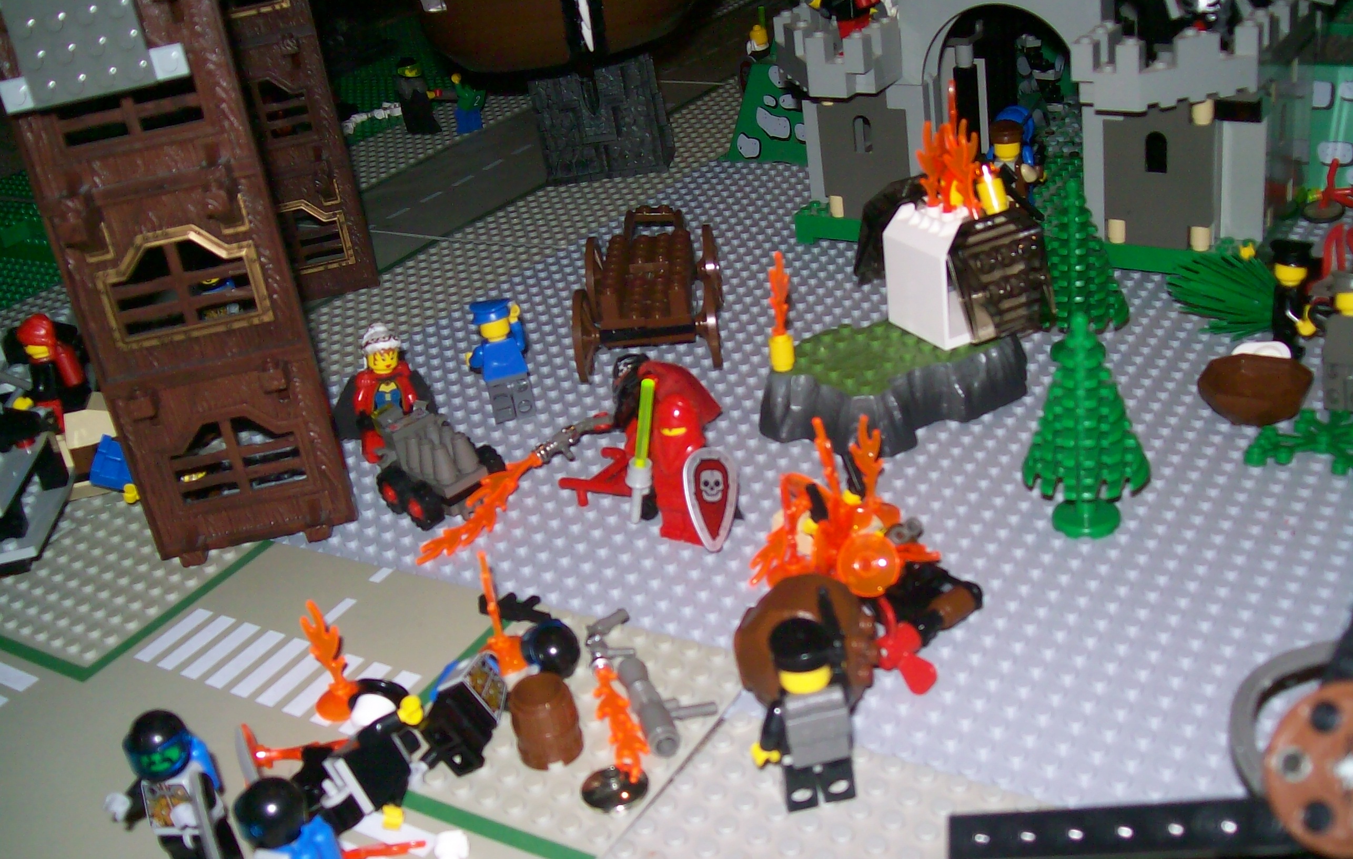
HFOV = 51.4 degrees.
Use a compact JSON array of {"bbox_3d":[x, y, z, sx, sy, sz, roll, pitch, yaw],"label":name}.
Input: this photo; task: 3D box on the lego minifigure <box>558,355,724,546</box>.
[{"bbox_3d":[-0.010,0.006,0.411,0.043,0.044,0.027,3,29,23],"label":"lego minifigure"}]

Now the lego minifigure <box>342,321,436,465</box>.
[{"bbox_3d":[-0.097,-0.014,0.476,0.028,0.044,0.017,-21,29,-21],"label":"lego minifigure"}]

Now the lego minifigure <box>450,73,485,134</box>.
[{"bbox_3d":[-0.133,-0.209,0.885,0.022,0.041,0.015,-13,27,-7],"label":"lego minifigure"}]

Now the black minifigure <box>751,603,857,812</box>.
[{"bbox_3d":[0.026,0.062,0.310,0.025,0.047,0.016,-12,27,-5],"label":"black minifigure"}]

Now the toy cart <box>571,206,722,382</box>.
[{"bbox_3d":[-0.009,-0.057,0.557,0.054,0.036,0.118,-6,27,7],"label":"toy cart"}]

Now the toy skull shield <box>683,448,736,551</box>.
[{"bbox_3d":[0.010,0.020,0.404,0.017,0.031,0.006,-6,16,-15],"label":"toy skull shield"}]

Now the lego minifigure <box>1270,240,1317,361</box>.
[{"bbox_3d":[0.207,-0.043,0.469,0.015,0.041,0.018,-1,28,17],"label":"lego minifigure"}]

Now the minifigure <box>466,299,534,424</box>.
[{"bbox_3d":[-0.060,-0.024,0.487,0.022,0.042,0.014,-11,27,-3],"label":"minifigure"}]

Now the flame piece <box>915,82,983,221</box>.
[{"bbox_3d":[0.085,-0.087,0.437,0.022,0.043,0.016,-3,28,12],"label":"flame piece"}]

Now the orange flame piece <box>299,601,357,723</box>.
[{"bbox_3d":[-0.091,0.058,0.364,0.013,0.035,0.011,-18,28,-16],"label":"orange flame piece"}]

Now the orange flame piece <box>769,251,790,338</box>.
[{"bbox_3d":[0.032,-0.044,0.450,0.008,0.030,0.006,-7,27,5],"label":"orange flame piece"}]

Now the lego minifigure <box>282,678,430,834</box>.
[{"bbox_3d":[-0.073,0.076,0.325,0.034,0.027,0.017,-32,-9,-18],"label":"lego minifigure"}]

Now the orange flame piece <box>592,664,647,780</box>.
[{"bbox_3d":[-0.014,0.068,0.328,0.009,0.005,0.042,-14,27,-8],"label":"orange flame piece"}]

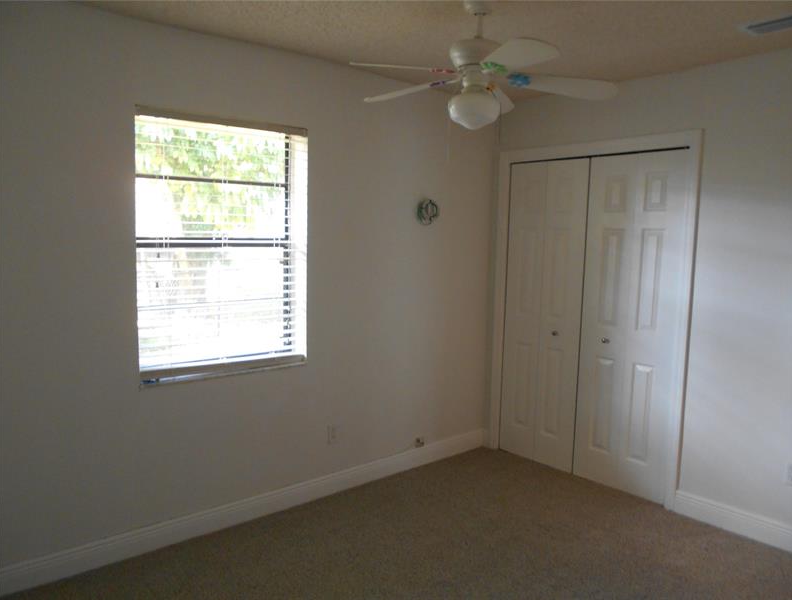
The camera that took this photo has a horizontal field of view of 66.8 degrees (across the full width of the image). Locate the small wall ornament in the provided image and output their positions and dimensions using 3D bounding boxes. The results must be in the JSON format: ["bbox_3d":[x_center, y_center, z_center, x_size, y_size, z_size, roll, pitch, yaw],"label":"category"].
[{"bbox_3d":[0.201,-0.563,3.820,0.165,0.157,0.040,-4,8,-40],"label":"small wall ornament"}]

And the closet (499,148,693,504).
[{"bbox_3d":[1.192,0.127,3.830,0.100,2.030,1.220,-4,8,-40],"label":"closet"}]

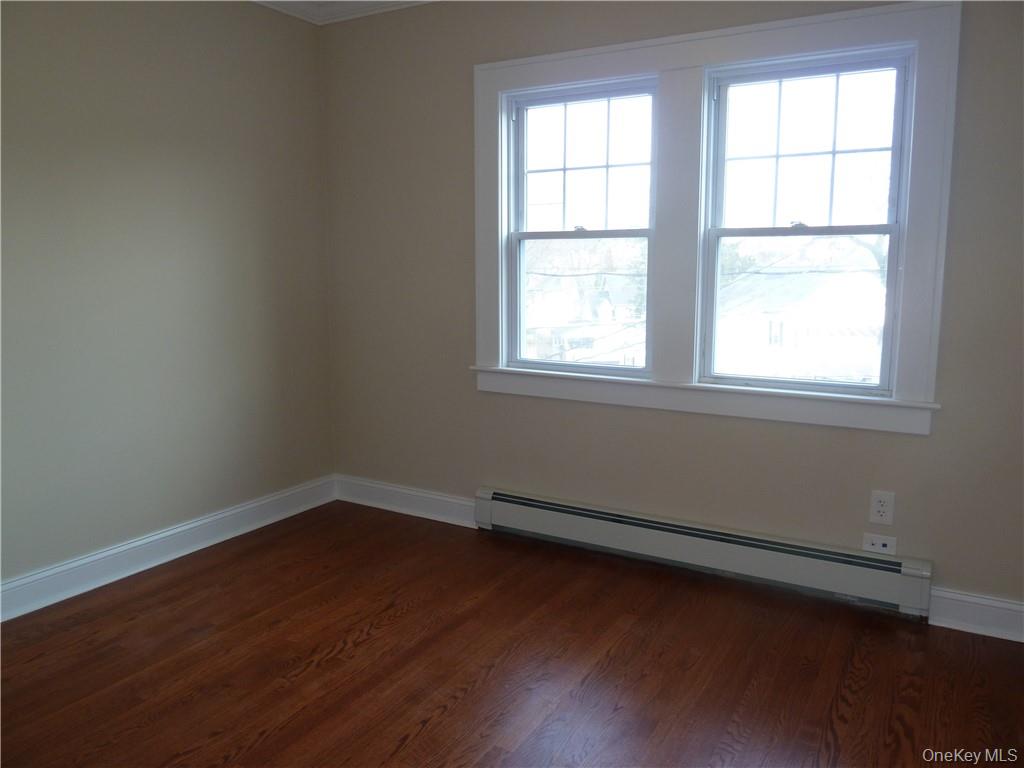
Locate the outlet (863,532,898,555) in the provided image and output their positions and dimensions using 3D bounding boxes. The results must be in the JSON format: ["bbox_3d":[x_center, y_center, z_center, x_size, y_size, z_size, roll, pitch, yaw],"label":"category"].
[{"bbox_3d":[1.359,0.590,2.731,0.110,0.068,0.010,5,10,30],"label":"outlet"}]

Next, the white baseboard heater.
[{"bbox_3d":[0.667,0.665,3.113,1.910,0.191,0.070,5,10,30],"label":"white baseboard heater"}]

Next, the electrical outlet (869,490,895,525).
[{"bbox_3d":[1.360,0.453,2.711,0.078,0.122,0.010,5,10,30],"label":"electrical outlet"}]

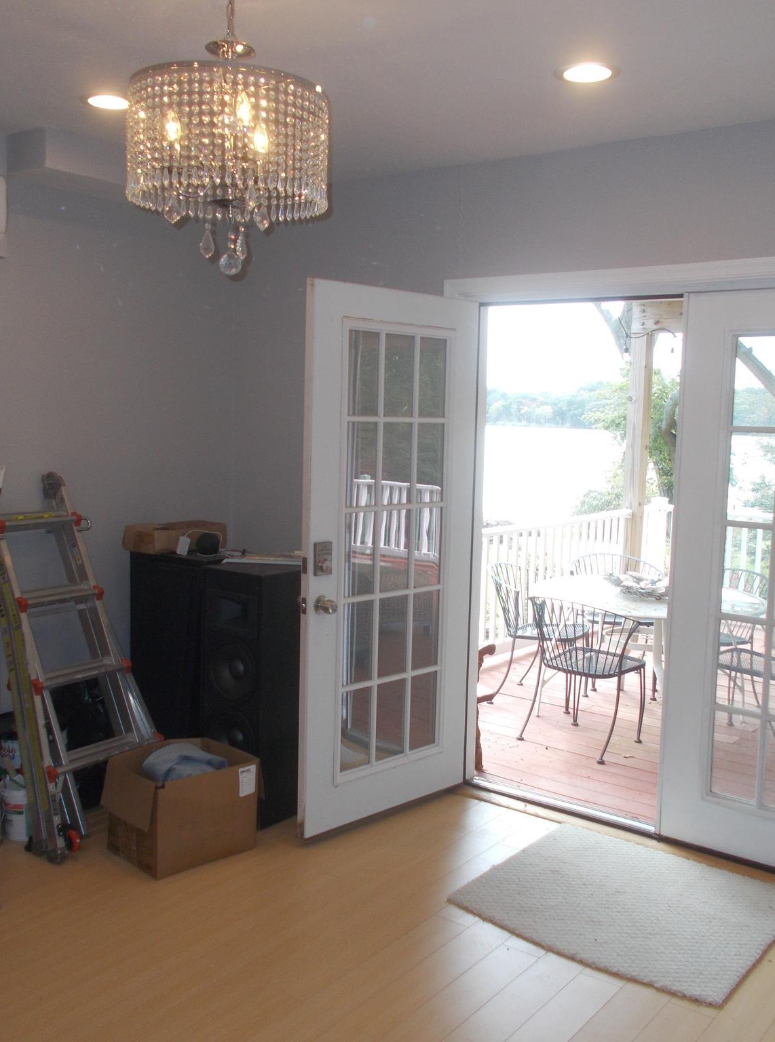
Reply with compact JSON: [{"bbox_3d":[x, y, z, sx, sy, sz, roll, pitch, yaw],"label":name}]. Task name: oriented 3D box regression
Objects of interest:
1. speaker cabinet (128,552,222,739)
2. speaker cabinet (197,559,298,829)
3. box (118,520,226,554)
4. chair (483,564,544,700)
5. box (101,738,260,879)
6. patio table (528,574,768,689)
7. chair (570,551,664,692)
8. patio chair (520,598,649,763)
[{"bbox_3d":[-0.808,0.619,4.443,0.408,0.985,0.388,6,8,36],"label":"speaker cabinet"},{"bbox_3d":[-0.498,0.657,4.196,0.368,0.975,0.398,6,8,36],"label":"speaker cabinet"},{"bbox_3d":[-0.906,0.066,4.496,0.368,0.107,0.184,-5,9,-44],"label":"box"},{"bbox_3d":[0.911,0.679,6.293,0.567,0.796,0.577,4,7,26],"label":"chair"},{"bbox_3d":[-0.750,1.021,3.763,0.438,0.338,0.343,-4,8,-42],"label":"box"},{"bbox_3d":[1.429,0.777,5.856,1.323,0.716,1.323,6,8,36],"label":"patio table"},{"bbox_3d":[1.524,0.642,6.758,0.577,0.796,0.567,2,6,6],"label":"chair"},{"bbox_3d":[1.019,0.773,5.452,0.577,0.796,0.567,7,9,44],"label":"patio chair"}]

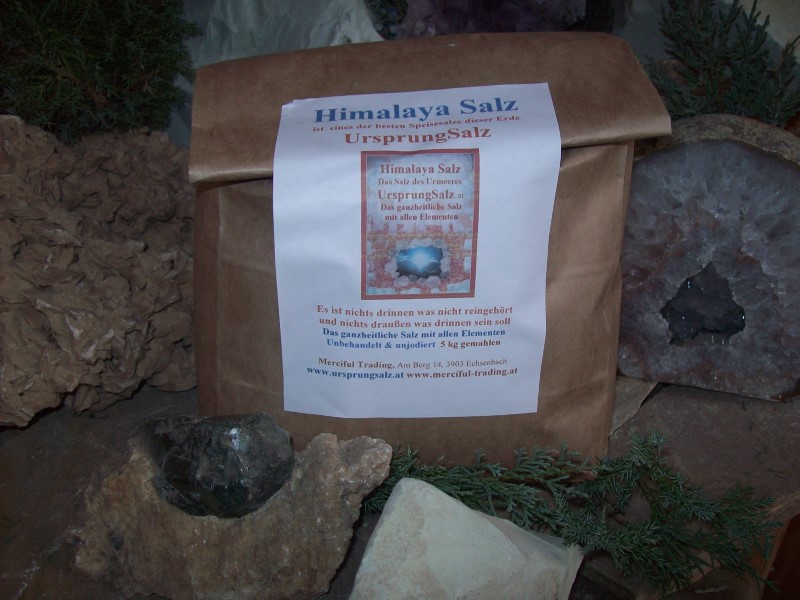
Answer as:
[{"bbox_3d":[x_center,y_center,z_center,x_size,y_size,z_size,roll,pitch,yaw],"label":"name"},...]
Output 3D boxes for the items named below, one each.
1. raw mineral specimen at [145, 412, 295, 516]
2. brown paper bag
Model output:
[{"bbox_3d":[-0.098,0.089,0.452,0.081,0.054,0.063,1,20,0],"label":"raw mineral specimen"},{"bbox_3d":[0.010,-0.026,0.512,0.255,0.243,0.105,1,20,0],"label":"brown paper bag"}]

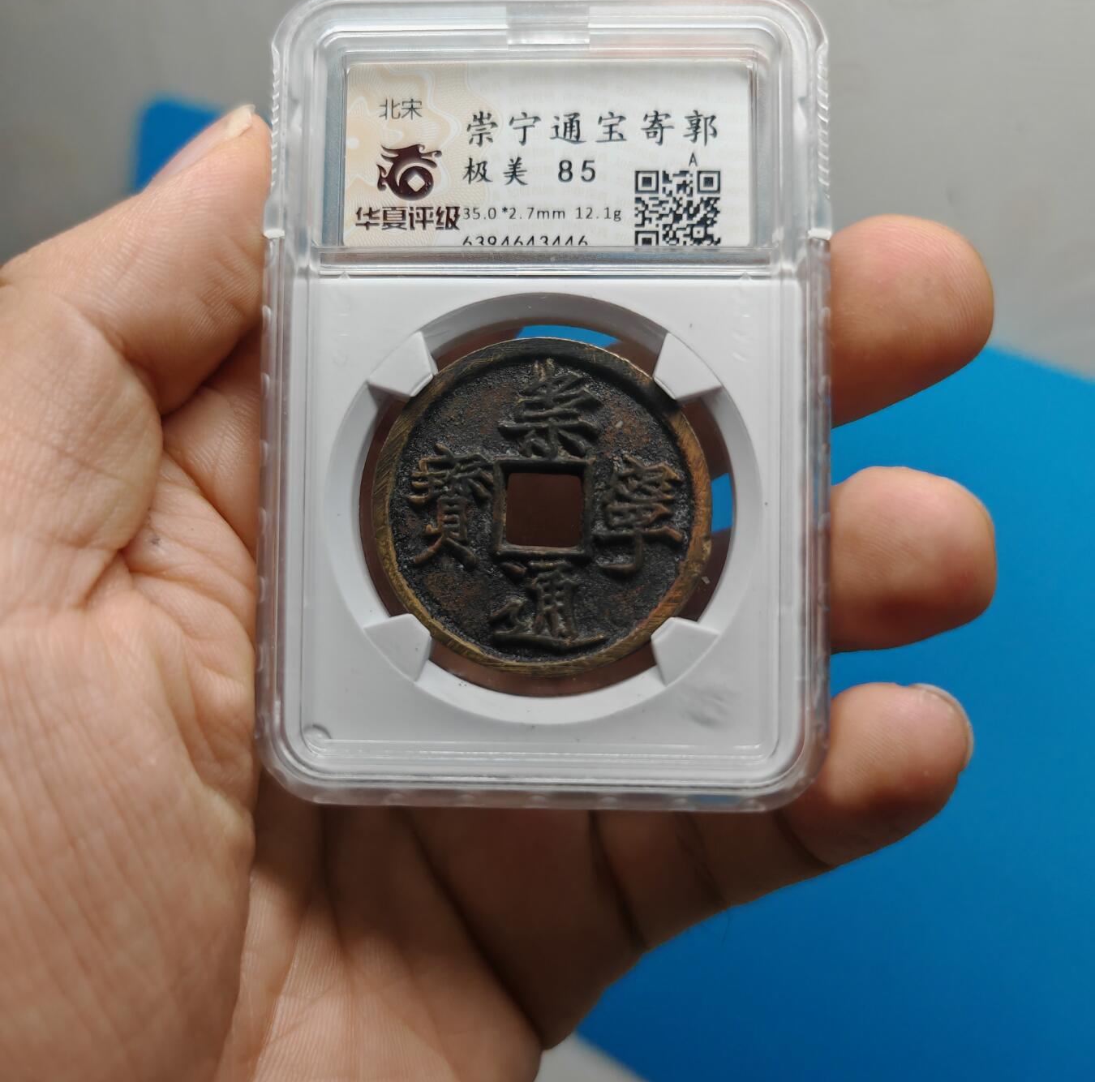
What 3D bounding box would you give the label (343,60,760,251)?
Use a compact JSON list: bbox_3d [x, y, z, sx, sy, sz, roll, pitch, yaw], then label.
[{"bbox_3d":[0.000,-0.040,0.119,0.043,0.001,0.020,1,87,2],"label":"label"}]

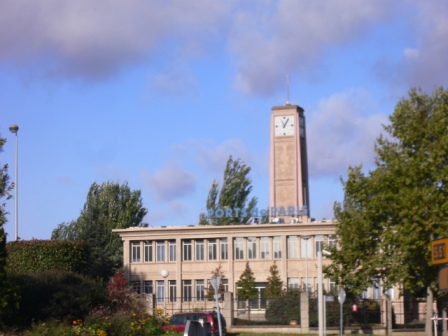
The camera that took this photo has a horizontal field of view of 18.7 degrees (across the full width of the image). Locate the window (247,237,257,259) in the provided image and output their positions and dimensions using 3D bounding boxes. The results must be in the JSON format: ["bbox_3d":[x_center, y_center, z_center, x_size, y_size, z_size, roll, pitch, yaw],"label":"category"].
[{"bbox_3d":[2.729,7.745,131.058,0.908,2.120,0.180,-3,-7,18],"label":"window"}]

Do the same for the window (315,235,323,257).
[{"bbox_3d":[8.778,7.166,124.900,0.930,2.172,0.160,-2,-7,15],"label":"window"}]

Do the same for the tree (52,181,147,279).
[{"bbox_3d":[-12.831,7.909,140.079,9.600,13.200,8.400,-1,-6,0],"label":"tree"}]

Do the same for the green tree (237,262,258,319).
[{"bbox_3d":[2.084,10.268,113.736,1.850,4.794,1.850,-1,-6,0],"label":"green tree"}]

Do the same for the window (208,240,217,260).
[{"bbox_3d":[-1.081,7.984,132.303,0.864,2.082,0.180,-3,-7,18],"label":"window"}]

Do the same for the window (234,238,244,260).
[{"bbox_3d":[1.457,7.502,126.928,0.930,2.150,0.160,-2,-7,15],"label":"window"}]

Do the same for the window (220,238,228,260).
[{"bbox_3d":[0.084,7.564,127.308,0.930,2.146,0.160,-2,-7,15],"label":"window"}]

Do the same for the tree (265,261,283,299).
[{"bbox_3d":[4.264,10.115,113.747,1.600,4.604,1.600,-2,-7,15],"label":"tree"}]

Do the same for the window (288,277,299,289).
[{"bbox_3d":[6.607,11.496,129.375,0.907,2.039,0.180,-3,-7,18],"label":"window"}]

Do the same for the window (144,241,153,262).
[{"bbox_3d":[-7.437,8.278,134.392,0.870,2.154,0.180,-3,-7,18],"label":"window"}]

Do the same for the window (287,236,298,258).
[{"bbox_3d":[6.439,7.273,125.548,0.930,2.165,0.160,-2,-7,15],"label":"window"}]

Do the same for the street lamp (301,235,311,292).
[{"bbox_3d":[6.661,8.783,109.632,0.760,6.678,0.760,-2,-7,15],"label":"street lamp"}]

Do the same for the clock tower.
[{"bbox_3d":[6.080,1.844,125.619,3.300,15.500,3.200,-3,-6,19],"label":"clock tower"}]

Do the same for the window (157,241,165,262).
[{"bbox_3d":[-5.990,7.843,128.990,0.930,2.127,0.160,-2,-7,15],"label":"window"}]

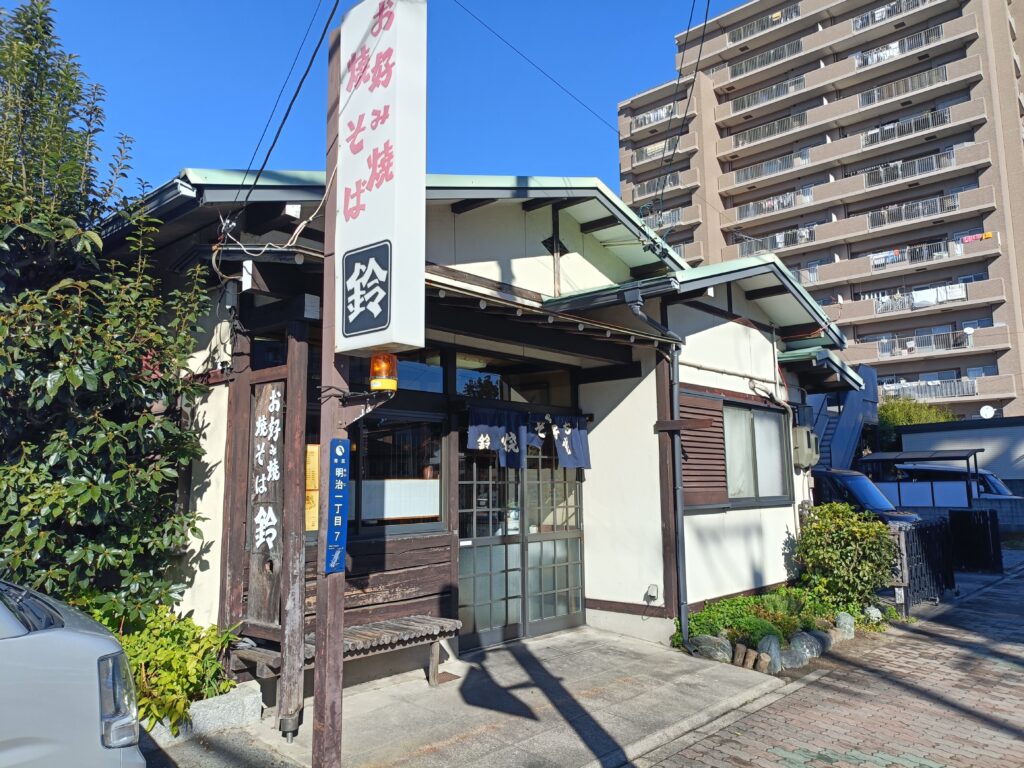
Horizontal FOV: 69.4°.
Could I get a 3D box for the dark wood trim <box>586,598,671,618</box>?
[{"bbox_3d":[1.081,2.151,7.134,0.950,0.095,0.030,-7,-10,43],"label":"dark wood trim"}]

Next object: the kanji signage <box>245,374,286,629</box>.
[{"bbox_3d":[-1.438,0.668,4.325,0.343,1.391,0.038,-7,-11,41],"label":"kanji signage"}]

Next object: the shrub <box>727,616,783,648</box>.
[{"bbox_3d":[2.056,2.118,6.231,0.376,0.291,0.432,-7,-11,41],"label":"shrub"}]

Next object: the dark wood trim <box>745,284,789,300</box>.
[{"bbox_3d":[2.953,-1.055,8.529,0.487,0.090,0.090,-8,-11,42],"label":"dark wood trim"}]

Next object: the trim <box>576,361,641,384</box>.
[{"bbox_3d":[0.993,-0.113,7.544,0.790,0.160,0.075,-8,-11,42],"label":"trim"}]

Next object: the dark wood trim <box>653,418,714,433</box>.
[{"bbox_3d":[1.540,0.369,6.619,0.578,0.082,0.047,-7,-11,41],"label":"dark wood trim"}]

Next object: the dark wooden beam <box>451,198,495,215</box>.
[{"bbox_3d":[-0.321,-1.537,6.253,0.460,0.082,0.088,-8,-10,42],"label":"dark wooden beam"}]

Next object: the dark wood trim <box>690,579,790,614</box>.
[{"bbox_3d":[2.398,2.216,7.686,0.047,0.094,2.510,-7,-11,41],"label":"dark wood trim"}]

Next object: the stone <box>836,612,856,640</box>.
[{"bbox_3d":[3.365,2.437,7.490,0.160,0.255,0.170,-8,-11,42],"label":"stone"}]

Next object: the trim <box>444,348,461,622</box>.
[{"bbox_3d":[-0.523,0.955,6.334,0.105,2.500,0.110,-7,-10,43],"label":"trim"}]

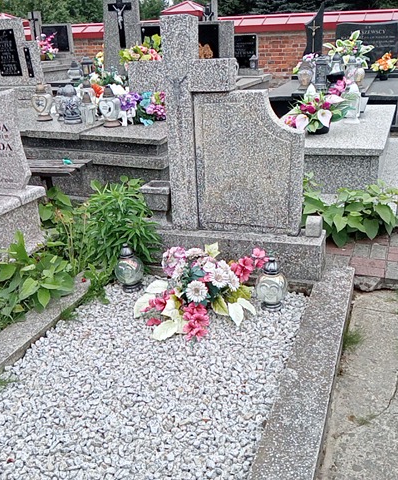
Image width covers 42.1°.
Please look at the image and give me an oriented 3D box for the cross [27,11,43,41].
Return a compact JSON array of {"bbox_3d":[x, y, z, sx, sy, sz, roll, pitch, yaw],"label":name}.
[{"bbox_3d":[-3.309,-4.277,10.716,0.260,0.840,0.140,6,24,19],"label":"cross"}]

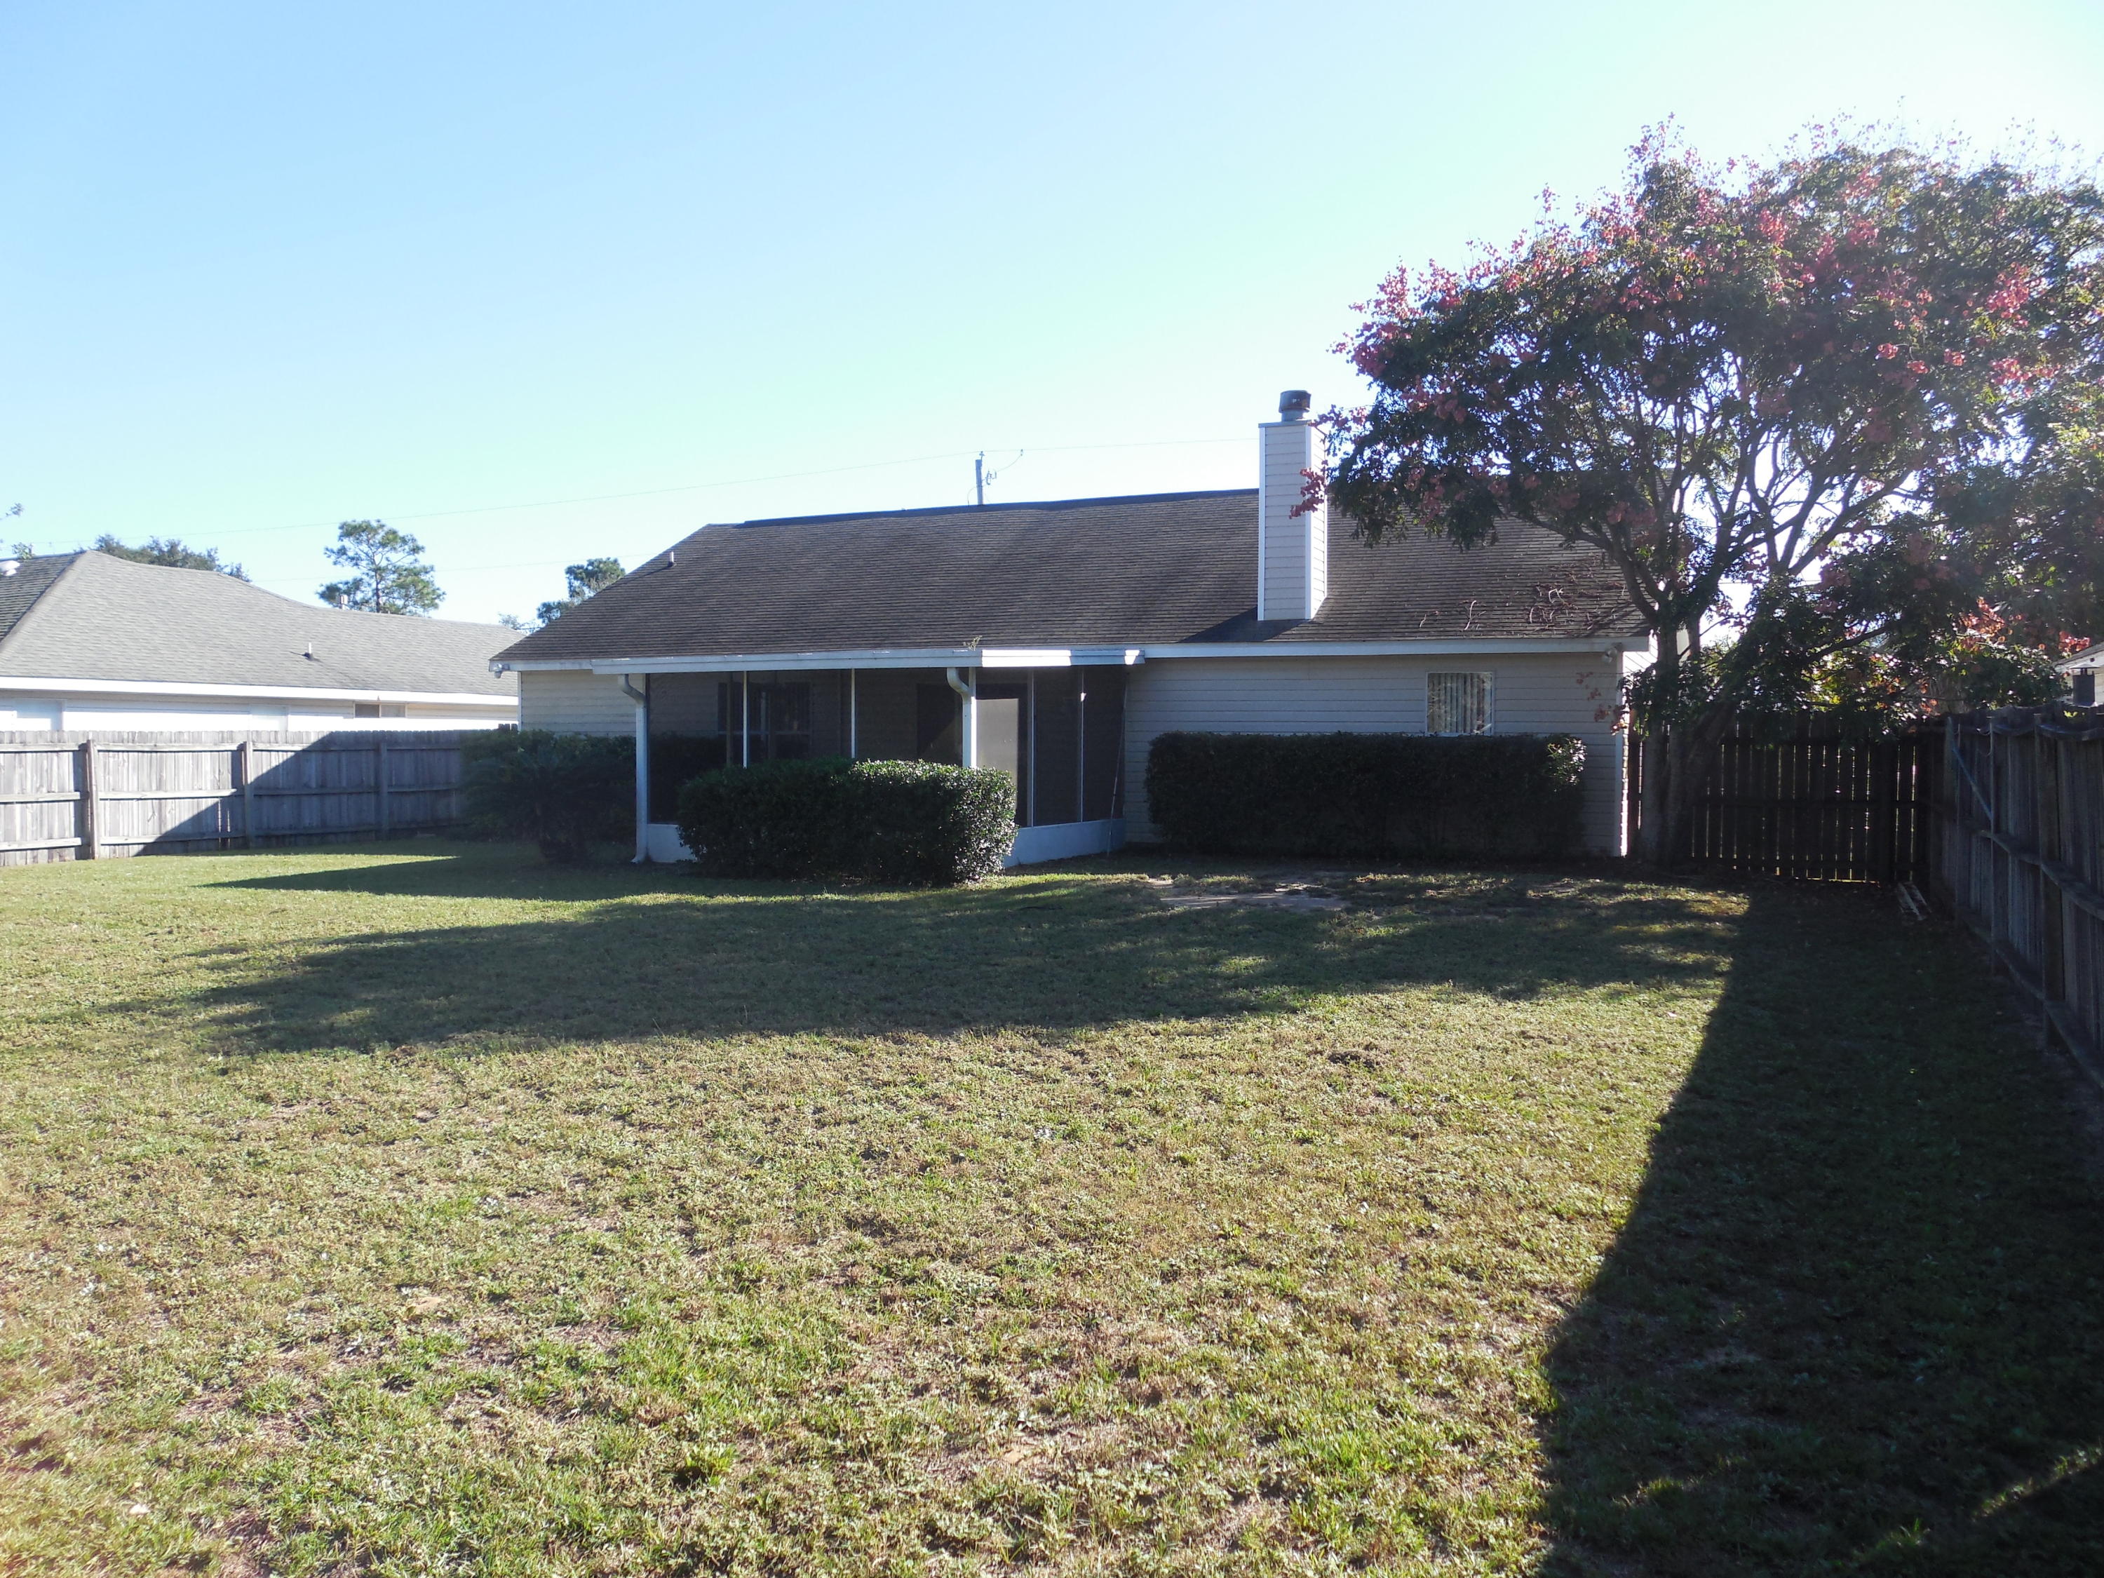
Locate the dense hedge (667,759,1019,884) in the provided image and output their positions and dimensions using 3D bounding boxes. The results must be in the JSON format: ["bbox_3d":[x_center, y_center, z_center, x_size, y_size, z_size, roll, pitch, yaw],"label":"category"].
[{"bbox_3d":[-2.163,0.321,16.448,3.400,1.180,1.150,1,3,25],"label":"dense hedge"}]

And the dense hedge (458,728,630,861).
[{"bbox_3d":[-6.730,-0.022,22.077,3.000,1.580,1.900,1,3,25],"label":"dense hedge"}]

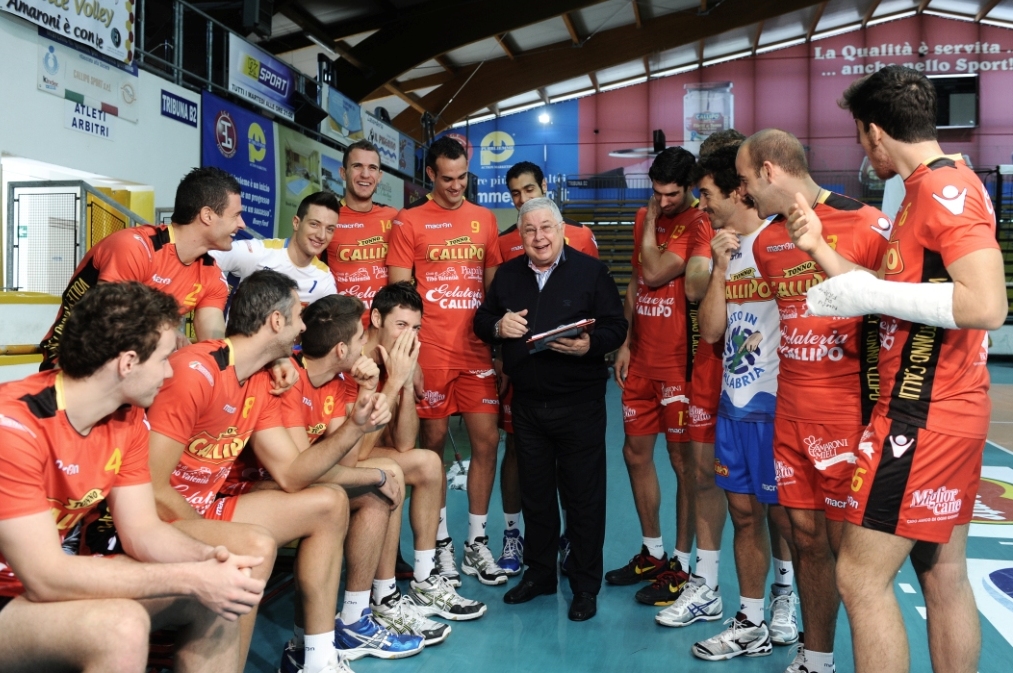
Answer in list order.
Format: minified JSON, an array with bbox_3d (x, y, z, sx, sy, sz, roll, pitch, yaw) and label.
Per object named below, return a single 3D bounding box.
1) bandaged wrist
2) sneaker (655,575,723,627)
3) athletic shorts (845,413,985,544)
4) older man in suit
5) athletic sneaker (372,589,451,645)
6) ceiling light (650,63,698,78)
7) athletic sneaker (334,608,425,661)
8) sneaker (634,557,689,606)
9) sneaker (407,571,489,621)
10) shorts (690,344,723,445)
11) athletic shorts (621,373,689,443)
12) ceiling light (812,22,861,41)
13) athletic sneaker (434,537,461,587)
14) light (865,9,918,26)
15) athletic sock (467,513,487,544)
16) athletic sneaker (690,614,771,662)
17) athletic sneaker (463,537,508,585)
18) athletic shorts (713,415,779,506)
[{"bbox_3d":[0.863,-0.085,2.070,0.340,0.130,0.110,1,2,18],"label":"bandaged wrist"},{"bbox_3d":[0.737,1.053,3.600,0.300,0.150,0.115,-1,2,-37],"label":"sneaker"},{"bbox_3d":[1.023,0.330,2.250,0.310,0.350,0.380,2,2,41],"label":"athletic shorts"},{"bbox_3d":[0.190,0.264,3.771,0.620,1.710,0.480,0,2,3],"label":"older man in suit"},{"bbox_3d":[-0.340,0.985,3.193,0.322,0.146,0.117,2,2,26],"label":"athletic sneaker"},{"bbox_3d":[5.324,-8.429,28.500,1.550,0.160,0.200,-11,0,10],"label":"ceiling light"},{"bbox_3d":[-0.434,0.991,3.015,0.322,0.146,0.117,1,2,-2],"label":"athletic sneaker"},{"bbox_3d":[0.707,1.048,3.896,0.300,0.140,0.115,-1,2,-33],"label":"sneaker"},{"bbox_3d":[-0.223,0.978,3.429,0.322,0.146,0.117,1,2,22],"label":"sneaker"},{"bbox_3d":[0.949,0.245,3.680,0.400,0.390,0.310,1,2,25],"label":"shorts"},{"bbox_3d":[0.690,0.272,4.060,0.300,0.400,0.410,0,2,-30],"label":"athletic shorts"},{"bbox_3d":[10.999,-10.195,29.993,1.634,0.170,0.160,-11,-1,13],"label":"ceiling light"},{"bbox_3d":[-0.274,1.031,4.142,0.115,0.150,0.300,0,2,-9],"label":"athletic sneaker"},{"bbox_3d":[12.665,-10.521,29.597,1.526,0.170,0.160,-10,0,13],"label":"light"},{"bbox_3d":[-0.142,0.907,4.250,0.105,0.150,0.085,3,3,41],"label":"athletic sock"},{"bbox_3d":[0.832,1.090,3.297,0.297,0.145,0.112,1,2,-9],"label":"athletic sneaker"},{"bbox_3d":[-0.095,0.963,3.883,0.117,0.146,0.322,-1,2,-33],"label":"athletic sneaker"},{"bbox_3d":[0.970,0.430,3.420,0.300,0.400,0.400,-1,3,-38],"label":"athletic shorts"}]

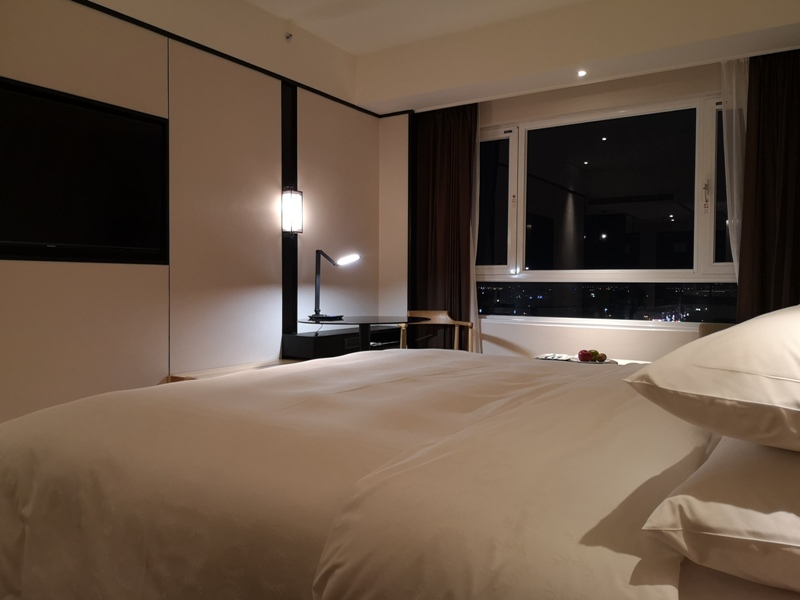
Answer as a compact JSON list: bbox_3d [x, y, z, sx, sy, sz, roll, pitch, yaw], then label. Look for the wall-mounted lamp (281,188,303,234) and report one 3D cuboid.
[{"bbox_3d":[-0.674,-0.557,3.931,0.085,0.288,0.105,1,2,33],"label":"wall-mounted lamp"}]

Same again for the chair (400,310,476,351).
[{"bbox_3d":[0.226,0.476,4.395,0.530,0.777,0.510,0,2,-4],"label":"chair"}]

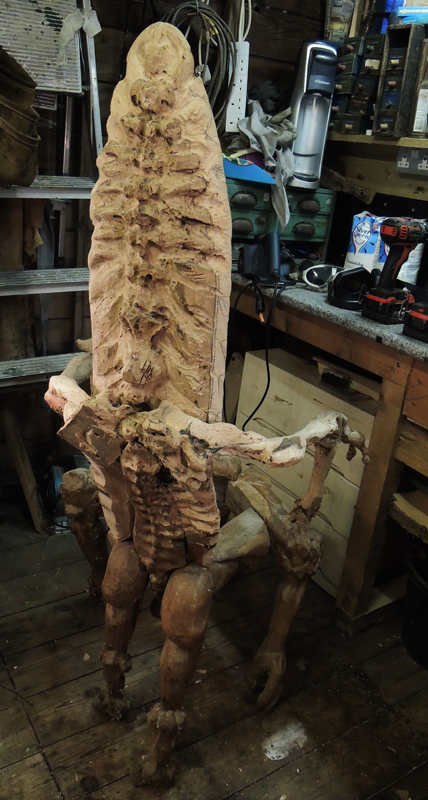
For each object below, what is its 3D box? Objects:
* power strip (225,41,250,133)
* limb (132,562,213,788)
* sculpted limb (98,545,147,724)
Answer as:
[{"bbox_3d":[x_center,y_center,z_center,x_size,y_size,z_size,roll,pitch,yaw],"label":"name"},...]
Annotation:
[{"bbox_3d":[0.064,-0.980,2.023,0.060,0.252,0.038,-8,26,-31],"label":"power strip"},{"bbox_3d":[-0.070,0.484,1.165,0.112,0.475,0.115,5,22,-1],"label":"limb"},{"bbox_3d":[-0.180,0.449,1.308,0.092,0.410,0.105,3,22,-7],"label":"sculpted limb"}]

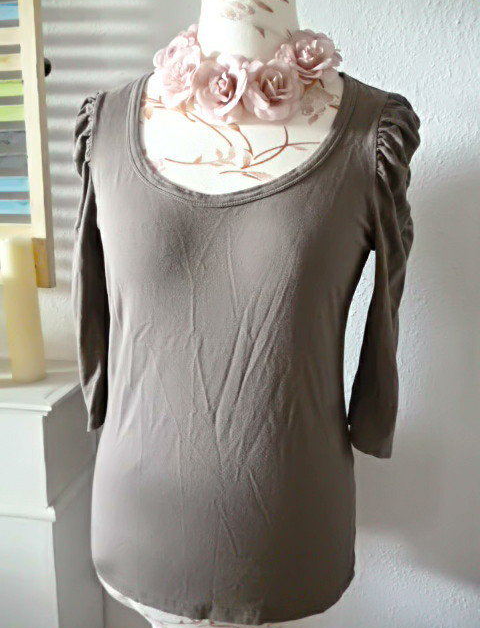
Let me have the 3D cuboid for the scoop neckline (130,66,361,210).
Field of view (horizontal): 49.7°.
[{"bbox_3d":[0.000,-0.205,0.605,0.265,0.172,0.120,2,9,8],"label":"scoop neckline"}]

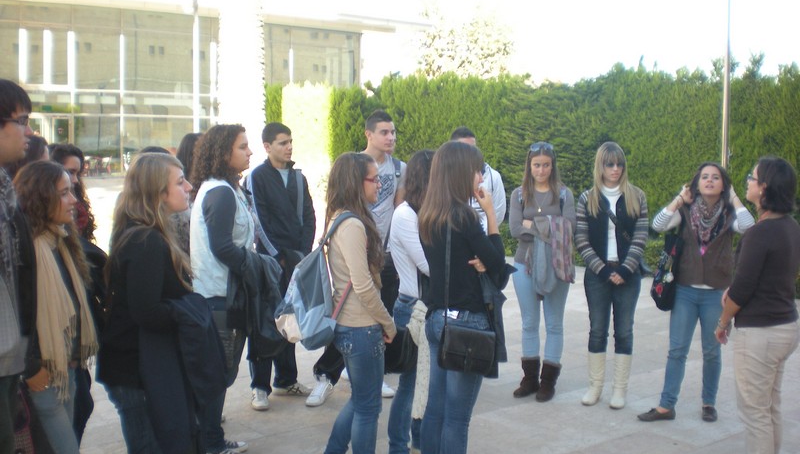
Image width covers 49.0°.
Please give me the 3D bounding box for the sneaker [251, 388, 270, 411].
[{"bbox_3d":[-0.882,1.063,5.529,0.110,0.110,0.280,-1,6,-13],"label":"sneaker"}]

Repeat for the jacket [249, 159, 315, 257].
[{"bbox_3d":[-0.747,-0.104,5.536,0.450,0.620,0.270,-3,6,-30],"label":"jacket"}]

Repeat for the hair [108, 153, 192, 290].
[{"bbox_3d":[-1.014,-0.022,3.570,0.320,0.550,0.270,-1,5,-12],"label":"hair"}]

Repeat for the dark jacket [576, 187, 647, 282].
[{"bbox_3d":[1.337,0.047,5.525,0.450,0.580,0.270,2,5,14],"label":"dark jacket"}]

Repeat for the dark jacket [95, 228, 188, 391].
[{"bbox_3d":[-1.027,0.330,3.599,0.380,0.640,0.440,-1,6,-10],"label":"dark jacket"}]

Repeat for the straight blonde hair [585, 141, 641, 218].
[{"bbox_3d":[1.319,-0.295,5.450,0.330,0.460,0.250,1,5,5],"label":"straight blonde hair"}]

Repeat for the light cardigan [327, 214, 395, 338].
[{"bbox_3d":[-0.177,0.228,4.041,0.290,0.550,0.410,-2,6,-20],"label":"light cardigan"}]

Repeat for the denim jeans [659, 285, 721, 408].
[{"bbox_3d":[1.756,0.723,5.310,0.370,0.740,0.250,2,5,15],"label":"denim jeans"}]

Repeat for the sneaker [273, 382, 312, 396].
[{"bbox_3d":[-0.701,1.044,5.776,0.275,0.098,0.105,-1,6,-13],"label":"sneaker"}]

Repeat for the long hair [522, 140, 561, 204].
[{"bbox_3d":[0.901,-0.338,5.550,0.250,0.400,0.230,1,5,9],"label":"long hair"}]

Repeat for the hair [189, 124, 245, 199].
[{"bbox_3d":[-0.914,-0.333,4.400,0.270,0.370,0.270,-1,5,-12],"label":"hair"}]

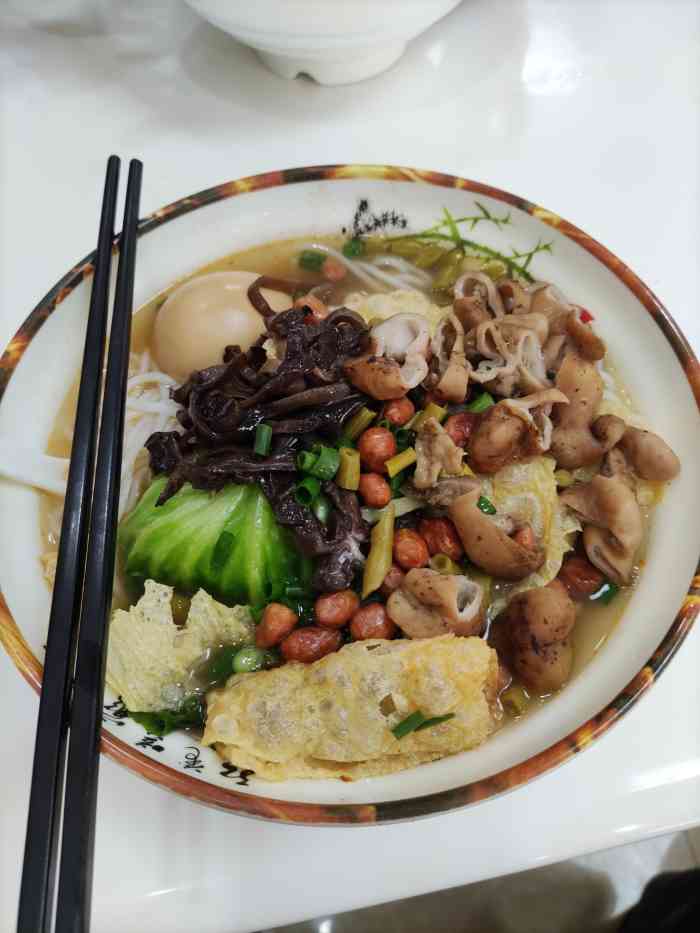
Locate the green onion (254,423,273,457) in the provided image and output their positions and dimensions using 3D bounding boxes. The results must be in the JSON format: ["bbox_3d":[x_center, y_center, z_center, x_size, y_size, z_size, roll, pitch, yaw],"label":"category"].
[{"bbox_3d":[-0.027,-0.009,0.213,0.005,0.005,0.011,2,61,1],"label":"green onion"}]

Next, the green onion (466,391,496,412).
[{"bbox_3d":[0.045,-0.022,0.231,0.011,0.005,0.006,-41,69,-20],"label":"green onion"}]

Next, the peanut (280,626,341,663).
[{"bbox_3d":[-0.012,0.052,0.197,0.018,0.010,0.010,-11,62,-6],"label":"peanut"}]

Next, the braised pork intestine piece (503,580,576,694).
[{"bbox_3d":[0.054,0.049,0.192,0.020,0.019,0.027,-1,62,1],"label":"braised pork intestine piece"}]

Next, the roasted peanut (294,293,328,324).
[{"bbox_3d":[-0.015,-0.060,0.260,0.014,0.009,0.010,37,68,19],"label":"roasted peanut"}]

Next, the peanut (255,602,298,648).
[{"bbox_3d":[-0.022,0.048,0.204,0.009,0.009,0.014,36,68,18],"label":"peanut"}]

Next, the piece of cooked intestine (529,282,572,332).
[{"bbox_3d":[0.072,-0.056,0.241,0.015,0.012,0.017,-23,64,-10],"label":"piece of cooked intestine"}]

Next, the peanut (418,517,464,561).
[{"bbox_3d":[0.028,0.022,0.208,0.011,0.011,0.016,-35,67,-17],"label":"peanut"}]

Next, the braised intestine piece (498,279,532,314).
[{"bbox_3d":[0.060,-0.062,0.245,0.013,0.010,0.011,-1,62,1],"label":"braised intestine piece"}]

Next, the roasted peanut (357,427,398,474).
[{"bbox_3d":[0.009,-0.005,0.226,0.011,0.011,0.015,-3,62,0],"label":"roasted peanut"}]

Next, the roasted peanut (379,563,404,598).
[{"bbox_3d":[0.013,0.035,0.210,0.009,0.009,0.013,24,65,14],"label":"roasted peanut"}]

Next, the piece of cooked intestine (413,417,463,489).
[{"bbox_3d":[0.027,-0.004,0.208,0.015,0.010,0.021,-5,62,-1],"label":"piece of cooked intestine"}]

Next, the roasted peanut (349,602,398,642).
[{"bbox_3d":[0.007,0.047,0.203,0.014,0.011,0.012,-10,62,-4],"label":"roasted peanut"}]

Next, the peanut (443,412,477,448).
[{"bbox_3d":[0.037,-0.012,0.223,0.014,0.012,0.012,21,64,11],"label":"peanut"}]

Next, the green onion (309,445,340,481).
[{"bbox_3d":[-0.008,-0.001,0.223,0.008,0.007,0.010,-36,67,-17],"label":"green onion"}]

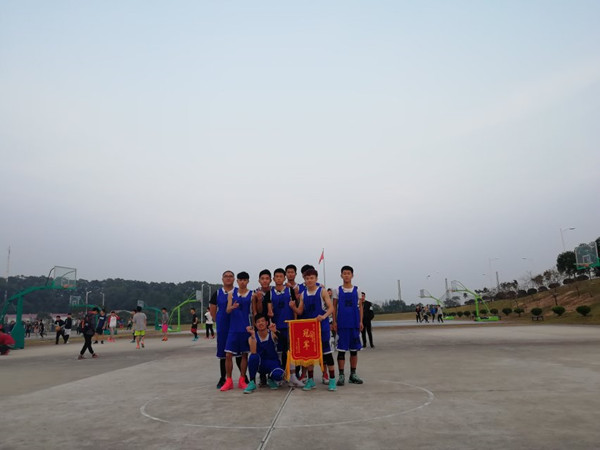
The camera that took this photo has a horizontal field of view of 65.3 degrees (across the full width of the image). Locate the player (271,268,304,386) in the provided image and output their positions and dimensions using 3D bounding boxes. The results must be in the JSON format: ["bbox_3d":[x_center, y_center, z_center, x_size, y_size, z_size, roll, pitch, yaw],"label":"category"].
[{"bbox_3d":[-0.231,1.555,7.201,0.540,1.760,0.380,-2,-12,-2],"label":"player"}]

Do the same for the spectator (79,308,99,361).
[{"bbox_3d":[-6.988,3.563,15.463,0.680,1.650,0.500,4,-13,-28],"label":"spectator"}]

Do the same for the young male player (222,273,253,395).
[{"bbox_3d":[-0.969,1.584,7.140,0.500,1.720,0.400,-1,-11,-6],"label":"young male player"}]

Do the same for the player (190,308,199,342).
[{"bbox_3d":[-5.719,5.420,25.368,0.420,1.740,0.480,1,-12,-17],"label":"player"}]

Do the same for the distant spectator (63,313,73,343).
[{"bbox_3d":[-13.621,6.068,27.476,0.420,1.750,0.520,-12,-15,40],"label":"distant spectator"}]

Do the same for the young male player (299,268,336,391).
[{"bbox_3d":[0.274,1.505,6.938,0.530,1.700,0.430,-5,-12,11],"label":"young male player"}]

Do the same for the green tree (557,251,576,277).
[{"bbox_3d":[38.722,5.764,68.000,3.100,4.010,3.100,-2,-12,0],"label":"green tree"}]

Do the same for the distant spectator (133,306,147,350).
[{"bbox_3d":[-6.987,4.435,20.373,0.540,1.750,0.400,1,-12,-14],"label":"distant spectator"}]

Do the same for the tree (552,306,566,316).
[{"bbox_3d":[23.271,7.762,42.000,1.200,0.920,1.200,-2,-12,0],"label":"tree"}]

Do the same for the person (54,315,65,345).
[{"bbox_3d":[-14.784,6.447,28.768,0.540,1.700,0.420,-1,-12,-8],"label":"person"}]

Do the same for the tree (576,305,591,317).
[{"bbox_3d":[20.947,6.353,34.579,0.980,0.800,0.980,-2,-11,0],"label":"tree"}]

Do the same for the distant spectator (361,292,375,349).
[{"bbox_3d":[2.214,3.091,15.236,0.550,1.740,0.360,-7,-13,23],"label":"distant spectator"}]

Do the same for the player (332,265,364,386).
[{"bbox_3d":[0.752,1.509,7.225,0.470,1.765,0.340,-2,-11,1],"label":"player"}]

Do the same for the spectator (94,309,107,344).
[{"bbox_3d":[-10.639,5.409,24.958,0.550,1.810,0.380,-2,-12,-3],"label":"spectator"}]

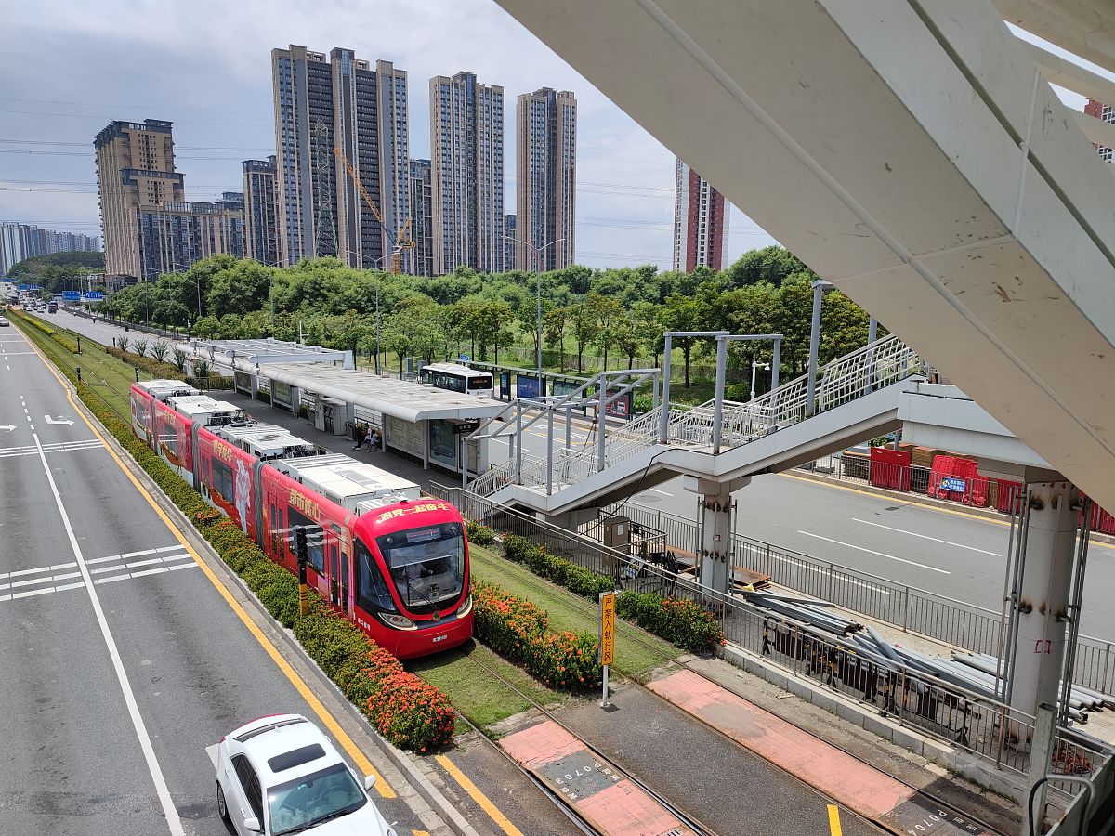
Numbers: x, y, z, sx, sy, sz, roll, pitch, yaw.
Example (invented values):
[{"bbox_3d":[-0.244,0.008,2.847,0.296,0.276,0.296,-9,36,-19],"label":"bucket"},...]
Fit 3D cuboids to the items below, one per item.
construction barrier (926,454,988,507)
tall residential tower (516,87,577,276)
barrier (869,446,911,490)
[{"bbox_3d":[17.455,2.700,33.825,0.600,1.850,2.300,-6,10,-36],"label":"construction barrier"},{"bbox_3d":[-6.056,-102.951,382.434,25.500,107.000,18.000,-5,10,-32],"label":"tall residential tower"},{"bbox_3d":[15.641,2.414,36.261,0.350,1.820,1.980,-6,11,-36],"label":"barrier"}]

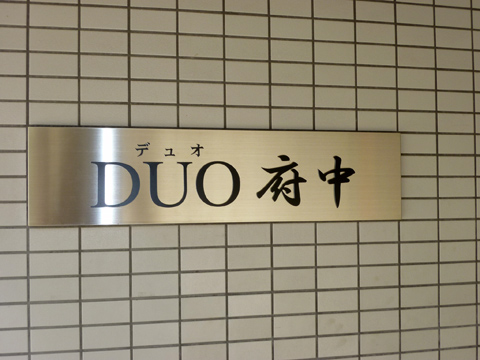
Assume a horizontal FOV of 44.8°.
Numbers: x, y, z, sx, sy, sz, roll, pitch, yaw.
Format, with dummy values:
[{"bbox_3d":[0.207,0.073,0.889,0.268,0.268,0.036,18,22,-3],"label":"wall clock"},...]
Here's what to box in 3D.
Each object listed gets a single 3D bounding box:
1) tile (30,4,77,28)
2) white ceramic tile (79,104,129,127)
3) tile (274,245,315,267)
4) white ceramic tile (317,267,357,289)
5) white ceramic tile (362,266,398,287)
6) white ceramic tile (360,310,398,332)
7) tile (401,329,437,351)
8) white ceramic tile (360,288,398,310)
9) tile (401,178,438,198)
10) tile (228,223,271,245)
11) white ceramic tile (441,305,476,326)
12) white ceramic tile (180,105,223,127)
[{"bbox_3d":[-0.375,-0.331,1.176,0.095,0.045,0.008,0,-1,-13],"label":"tile"},{"bbox_3d":[-0.276,-0.132,1.192,0.095,0.045,0.008,0,-2,-13],"label":"white ceramic tile"},{"bbox_3d":[0.116,0.167,1.272,0.095,0.045,0.008,0,-2,-13],"label":"tile"},{"bbox_3d":[0.214,0.217,1.293,0.096,0.045,0.009,0,-2,-13],"label":"white ceramic tile"},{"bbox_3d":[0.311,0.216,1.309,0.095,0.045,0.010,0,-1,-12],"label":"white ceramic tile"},{"bbox_3d":[0.313,0.316,1.314,0.095,0.045,0.008,0,-2,-13],"label":"white ceramic tile"},{"bbox_3d":[0.411,0.366,1.332,0.095,0.045,0.008,0,-2,-13],"label":"tile"},{"bbox_3d":[0.313,0.267,1.315,0.095,0.045,0.008,0,-1,-13],"label":"white ceramic tile"},{"bbox_3d":[0.408,0.016,1.341,0.095,0.045,0.008,0,-2,-13],"label":"tile"},{"bbox_3d":[0.018,0.117,1.252,0.096,0.045,0.009,0,-2,-13],"label":"tile"},{"bbox_3d":[0.508,0.316,1.358,0.095,0.045,0.008,0,-2,-13],"label":"white ceramic tile"},{"bbox_3d":[-0.081,-0.133,1.237,0.095,0.045,0.008,0,-2,-13],"label":"white ceramic tile"}]

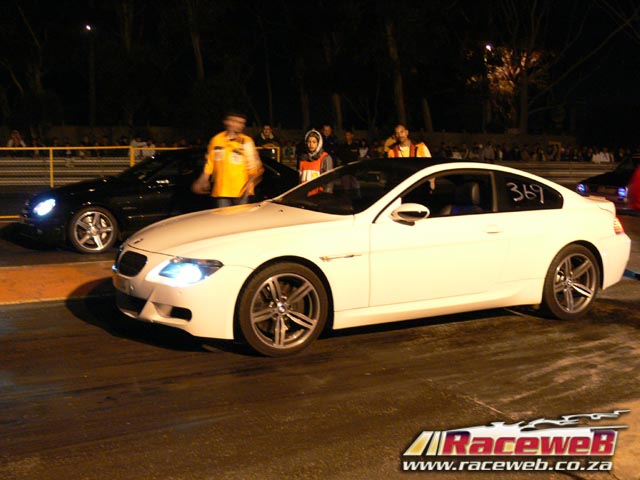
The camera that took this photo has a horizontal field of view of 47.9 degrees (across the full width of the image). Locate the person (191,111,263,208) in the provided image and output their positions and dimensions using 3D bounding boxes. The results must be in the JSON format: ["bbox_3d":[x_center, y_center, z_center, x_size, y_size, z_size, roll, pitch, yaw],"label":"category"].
[{"bbox_3d":[-0.930,-0.370,7.200,0.660,1.780,0.380,2,7,7],"label":"person"}]

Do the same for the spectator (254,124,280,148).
[{"bbox_3d":[-1.090,-1.500,14.900,0.540,1.660,0.400,0,7,-9],"label":"spectator"}]

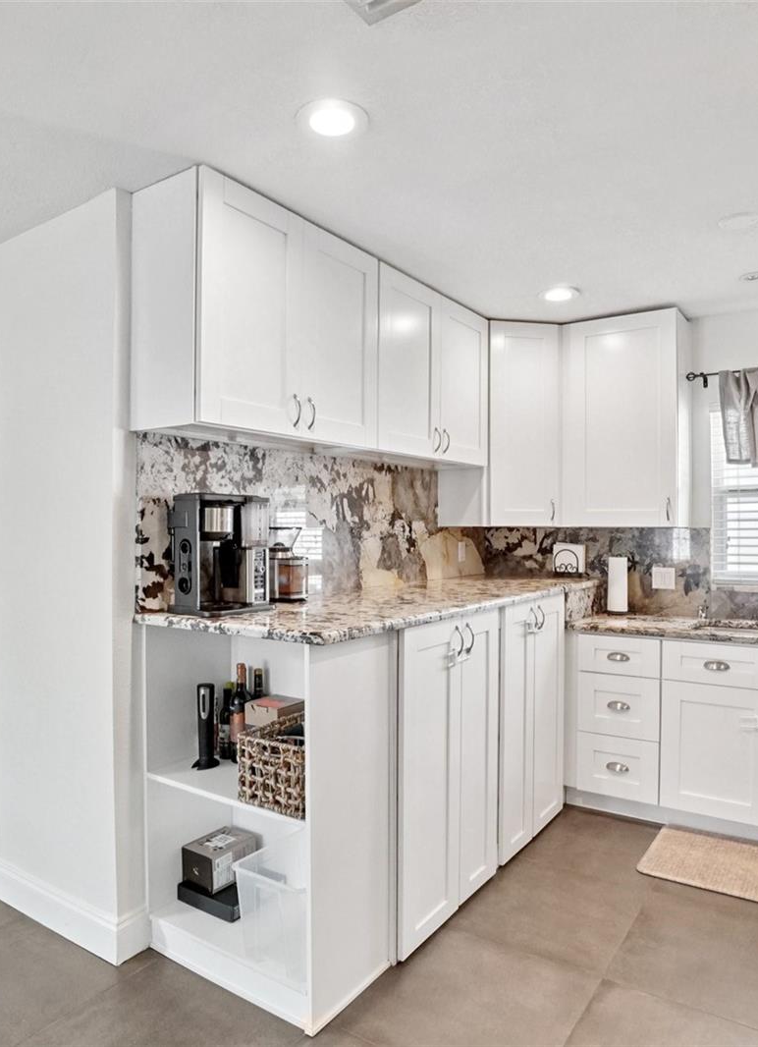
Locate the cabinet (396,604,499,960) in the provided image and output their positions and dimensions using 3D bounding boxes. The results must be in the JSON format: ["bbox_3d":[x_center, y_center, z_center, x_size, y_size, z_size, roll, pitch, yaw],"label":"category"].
[{"bbox_3d":[0.027,0.858,2.502,0.610,1.050,0.670,0,0,36],"label":"cabinet"}]

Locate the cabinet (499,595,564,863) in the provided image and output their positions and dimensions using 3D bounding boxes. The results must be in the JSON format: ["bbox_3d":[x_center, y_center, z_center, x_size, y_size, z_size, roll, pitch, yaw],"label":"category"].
[{"bbox_3d":[0.456,0.858,3.084,0.610,1.050,0.675,0,0,36],"label":"cabinet"}]

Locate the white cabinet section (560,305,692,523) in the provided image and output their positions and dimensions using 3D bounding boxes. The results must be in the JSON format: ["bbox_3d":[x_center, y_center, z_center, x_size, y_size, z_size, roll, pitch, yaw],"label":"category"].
[{"bbox_3d":[1.216,-0.514,3.326,0.555,1.055,0.020,0,0,29],"label":"white cabinet section"}]

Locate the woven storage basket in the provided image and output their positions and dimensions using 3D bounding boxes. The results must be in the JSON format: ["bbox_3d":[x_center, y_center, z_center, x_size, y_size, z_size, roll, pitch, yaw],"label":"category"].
[{"bbox_3d":[-0.223,0.722,1.998,0.255,0.205,0.310,-1,-1,33],"label":"woven storage basket"}]

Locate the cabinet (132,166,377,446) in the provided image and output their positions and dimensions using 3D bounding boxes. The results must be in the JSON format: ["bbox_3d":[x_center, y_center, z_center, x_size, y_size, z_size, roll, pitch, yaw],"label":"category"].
[{"bbox_3d":[-0.392,-0.672,2.364,0.333,0.764,0.884,0,0,36],"label":"cabinet"}]

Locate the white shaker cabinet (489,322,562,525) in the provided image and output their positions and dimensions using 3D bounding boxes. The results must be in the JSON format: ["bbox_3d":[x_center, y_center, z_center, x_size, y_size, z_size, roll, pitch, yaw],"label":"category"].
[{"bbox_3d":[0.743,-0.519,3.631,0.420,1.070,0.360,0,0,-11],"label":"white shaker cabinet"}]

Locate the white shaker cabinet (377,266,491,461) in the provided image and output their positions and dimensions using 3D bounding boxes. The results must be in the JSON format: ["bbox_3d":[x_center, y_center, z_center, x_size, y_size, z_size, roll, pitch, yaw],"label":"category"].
[{"bbox_3d":[0.154,-0.676,3.134,0.325,0.760,0.930,-1,-1,37],"label":"white shaker cabinet"}]

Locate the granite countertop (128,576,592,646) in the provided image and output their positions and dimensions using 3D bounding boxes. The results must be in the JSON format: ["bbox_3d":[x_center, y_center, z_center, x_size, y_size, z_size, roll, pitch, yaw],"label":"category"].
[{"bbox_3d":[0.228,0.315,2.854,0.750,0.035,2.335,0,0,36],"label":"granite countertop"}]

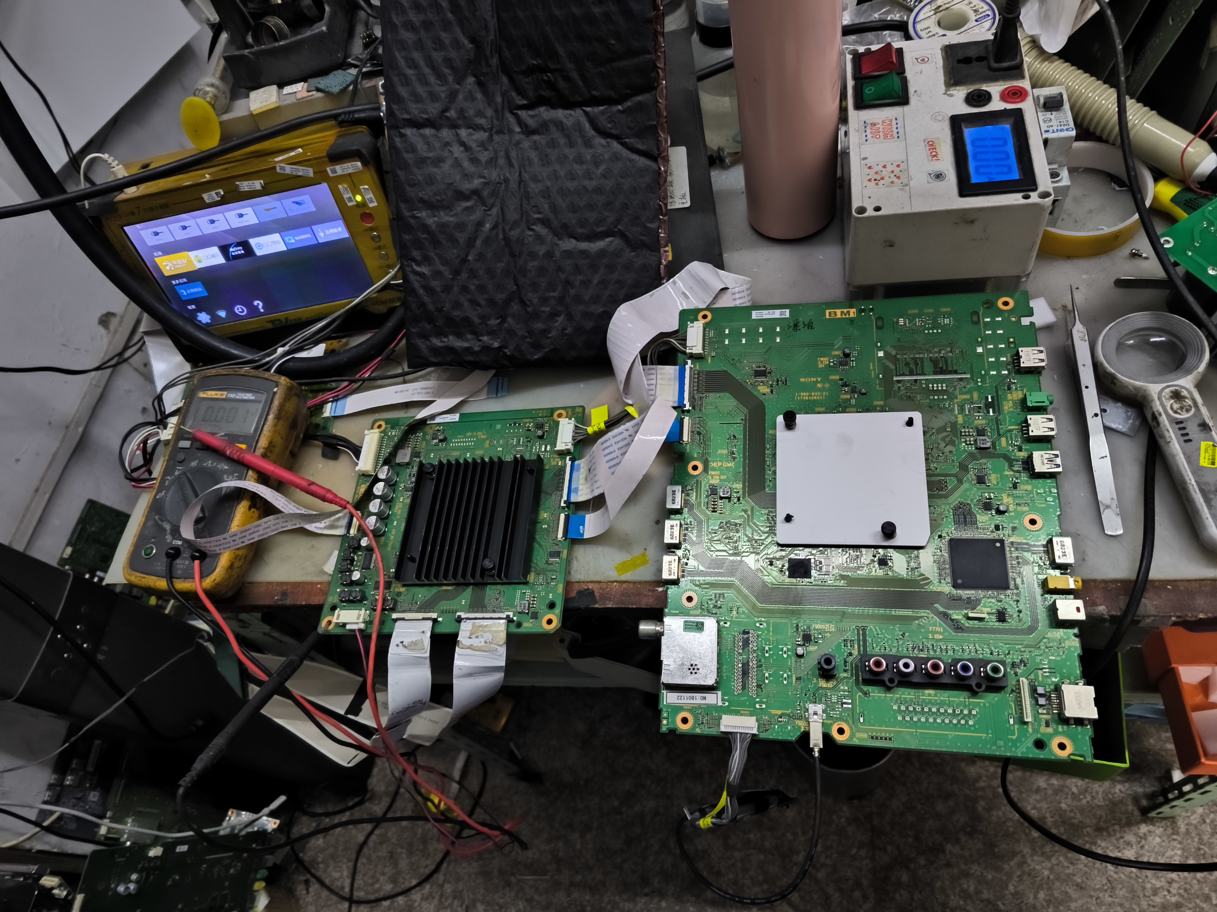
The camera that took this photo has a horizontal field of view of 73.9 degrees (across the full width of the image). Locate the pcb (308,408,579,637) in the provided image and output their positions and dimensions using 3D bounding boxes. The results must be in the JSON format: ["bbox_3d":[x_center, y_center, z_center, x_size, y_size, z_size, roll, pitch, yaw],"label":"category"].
[{"bbox_3d":[-0.106,0.038,0.558,0.168,0.018,0.168,-2,59,12],"label":"pcb"}]

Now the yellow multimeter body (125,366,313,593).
[{"bbox_3d":[-0.282,0.018,0.597,0.082,0.046,0.174,-4,59,12],"label":"yellow multimeter body"}]

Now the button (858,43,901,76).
[{"bbox_3d":[0.195,-0.285,0.581,0.025,0.009,0.019,0,60,14],"label":"button"}]

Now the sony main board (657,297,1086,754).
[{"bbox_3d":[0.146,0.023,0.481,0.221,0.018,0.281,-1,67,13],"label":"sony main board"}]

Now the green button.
[{"bbox_3d":[0.192,-0.258,0.566,0.025,0.009,0.020,0,60,14],"label":"green button"}]

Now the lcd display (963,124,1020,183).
[{"bbox_3d":[0.246,-0.194,0.521,0.028,0.005,0.051,0,60,14],"label":"lcd display"}]

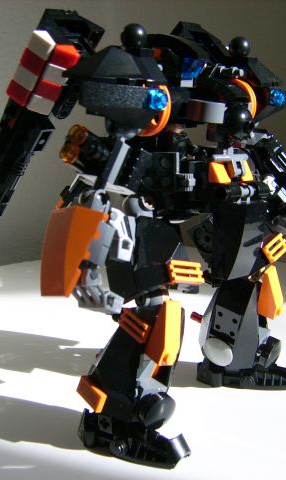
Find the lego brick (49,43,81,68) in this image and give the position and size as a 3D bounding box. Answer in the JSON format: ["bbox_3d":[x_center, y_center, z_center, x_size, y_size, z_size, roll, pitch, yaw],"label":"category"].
[{"bbox_3d":[-0.032,-0.072,0.255,0.008,0.007,0.008,-12,-31,-42],"label":"lego brick"}]

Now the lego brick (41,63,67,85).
[{"bbox_3d":[-0.035,-0.067,0.260,0.008,0.007,0.008,-12,-31,-42],"label":"lego brick"}]

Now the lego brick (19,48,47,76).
[{"bbox_3d":[-0.044,-0.071,0.258,0.007,0.008,0.008,-12,-31,-42],"label":"lego brick"}]

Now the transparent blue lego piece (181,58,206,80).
[{"bbox_3d":[0.021,-0.073,0.275,0.009,0.008,0.008,-4,6,-45],"label":"transparent blue lego piece"}]

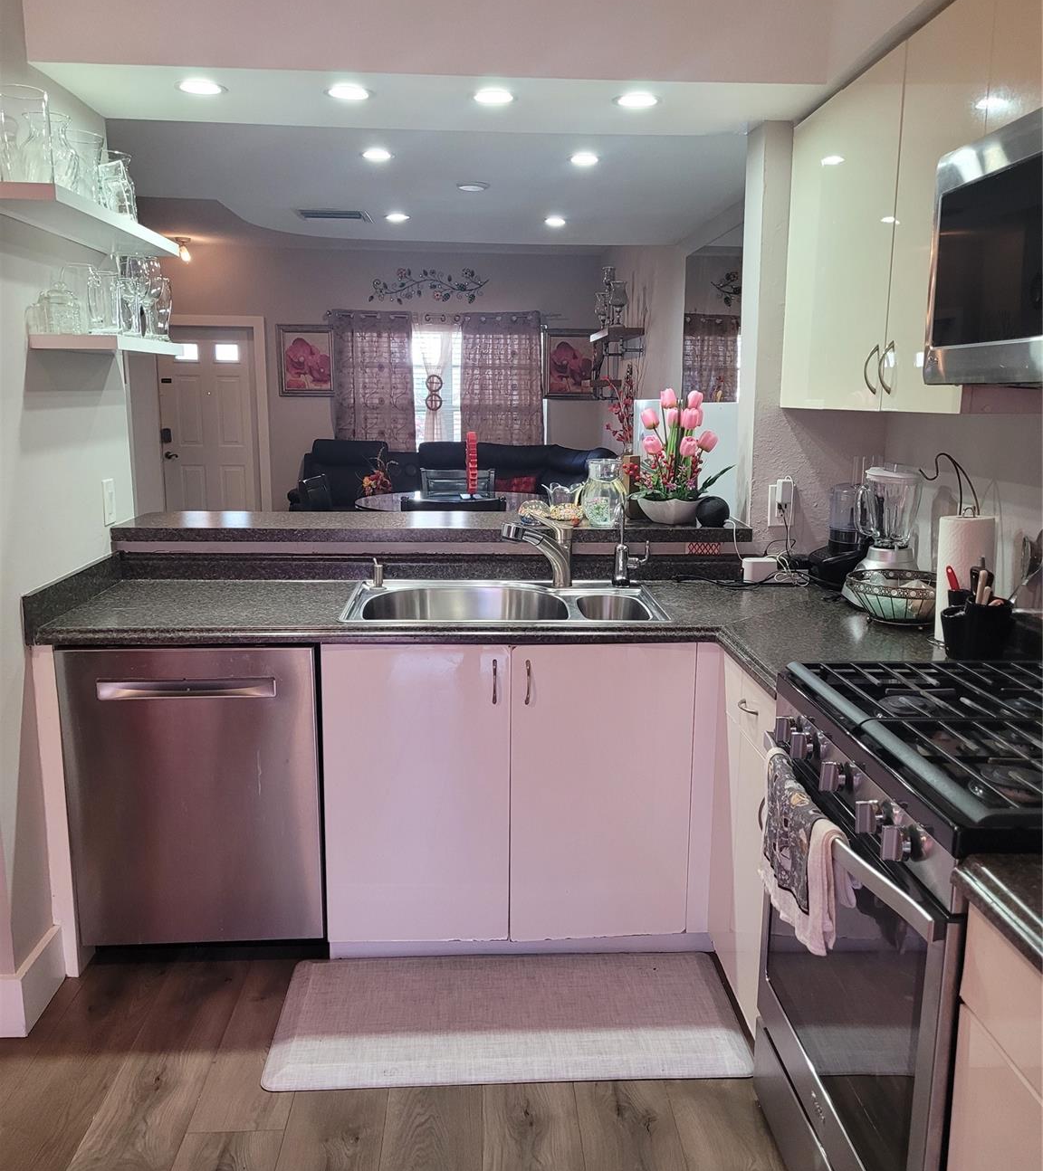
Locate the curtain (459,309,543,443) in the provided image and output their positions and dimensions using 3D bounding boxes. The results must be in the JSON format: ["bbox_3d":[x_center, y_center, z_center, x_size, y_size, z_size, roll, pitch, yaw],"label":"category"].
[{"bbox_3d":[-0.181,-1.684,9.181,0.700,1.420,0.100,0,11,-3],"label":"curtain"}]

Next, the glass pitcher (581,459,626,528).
[{"bbox_3d":[0.252,-0.290,3.220,0.136,0.205,0.136,0,11,0],"label":"glass pitcher"}]

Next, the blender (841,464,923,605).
[{"bbox_3d":[0.989,-0.136,2.799,0.200,0.381,0.185,-2,11,-11],"label":"blender"}]

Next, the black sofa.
[{"bbox_3d":[-0.557,-0.698,8.764,2.650,1.020,1.150,0,11,-3],"label":"black sofa"}]

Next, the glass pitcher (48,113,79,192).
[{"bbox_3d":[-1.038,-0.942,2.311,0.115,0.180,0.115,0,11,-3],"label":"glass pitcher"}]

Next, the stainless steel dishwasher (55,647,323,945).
[{"bbox_3d":[-0.826,0.490,2.871,0.605,0.800,0.590,0,11,-3],"label":"stainless steel dishwasher"}]

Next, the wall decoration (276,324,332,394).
[{"bbox_3d":[-1.919,-1.993,9.233,0.461,0.604,0.040,0,11,-3],"label":"wall decoration"}]

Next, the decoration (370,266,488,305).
[{"bbox_3d":[-0.808,-2.638,9.170,1.035,0.303,0.040,0,11,-3],"label":"decoration"}]

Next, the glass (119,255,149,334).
[{"bbox_3d":[-1.040,-0.770,2.800,0.086,0.221,0.086,0,11,-3],"label":"glass"}]

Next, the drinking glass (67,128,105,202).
[{"bbox_3d":[-1.030,-0.964,2.460,0.088,0.165,0.088,0,11,-3],"label":"drinking glass"}]

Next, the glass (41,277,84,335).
[{"bbox_3d":[-1.125,-0.685,2.567,0.112,0.138,0.112,0,11,-3],"label":"glass"}]

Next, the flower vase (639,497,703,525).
[{"bbox_3d":[0.480,-0.240,3.285,0.220,0.085,0.170,0,11,-3],"label":"flower vase"}]

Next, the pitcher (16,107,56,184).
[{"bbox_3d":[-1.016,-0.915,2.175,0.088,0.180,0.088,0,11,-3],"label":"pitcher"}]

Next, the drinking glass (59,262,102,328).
[{"bbox_3d":[-1.119,-0.720,2.647,0.112,0.178,0.092,0,11,-3],"label":"drinking glass"}]

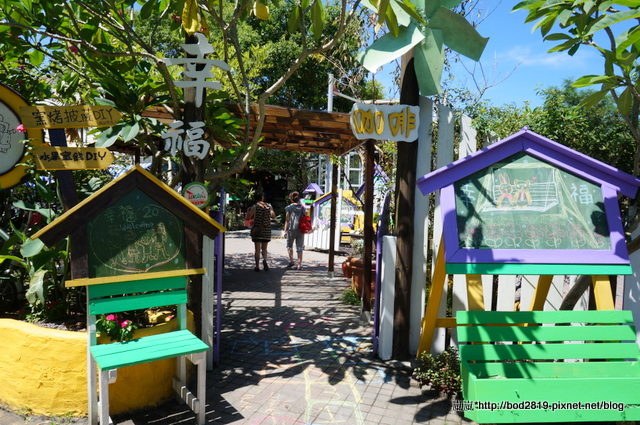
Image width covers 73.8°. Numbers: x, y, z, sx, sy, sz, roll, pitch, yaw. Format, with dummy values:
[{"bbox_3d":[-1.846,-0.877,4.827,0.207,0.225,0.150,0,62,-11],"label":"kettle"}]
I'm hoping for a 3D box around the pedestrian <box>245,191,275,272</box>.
[{"bbox_3d":[-1.187,0.373,8.400,0.540,1.580,0.380,1,2,-2],"label":"pedestrian"}]

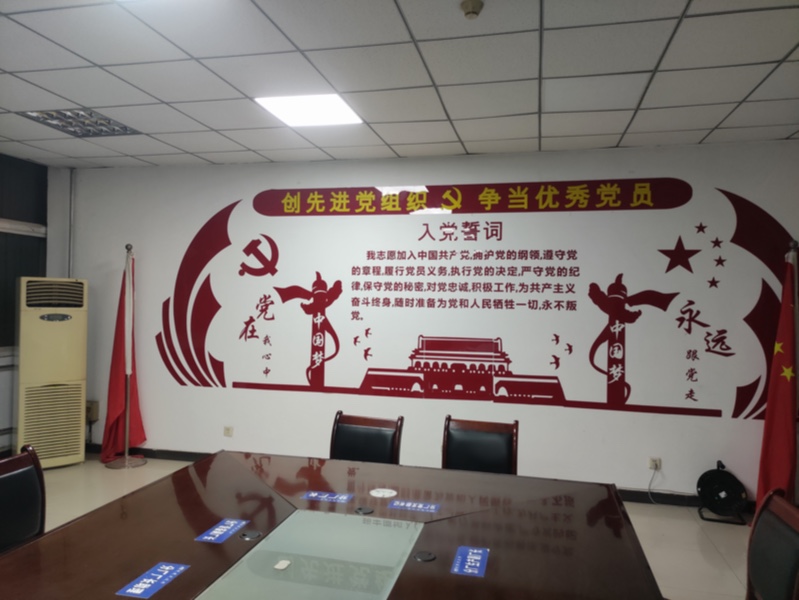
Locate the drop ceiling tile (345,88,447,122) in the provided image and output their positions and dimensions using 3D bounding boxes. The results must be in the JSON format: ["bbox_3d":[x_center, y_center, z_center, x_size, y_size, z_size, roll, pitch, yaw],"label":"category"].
[{"bbox_3d":[-0.008,-1.268,3.740,0.594,0.020,0.594,1,0,13],"label":"drop ceiling tile"}]

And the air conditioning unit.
[{"bbox_3d":[-3.239,0.661,5.365,0.531,1.708,0.310,1,0,-40],"label":"air conditioning unit"}]

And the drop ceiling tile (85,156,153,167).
[{"bbox_3d":[-2.674,-1.321,5.494,0.594,0.020,0.382,1,0,13],"label":"drop ceiling tile"}]

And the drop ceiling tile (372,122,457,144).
[{"bbox_3d":[0.131,-1.265,4.324,0.594,0.020,0.594,1,0,13],"label":"drop ceiling tile"}]

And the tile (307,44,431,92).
[{"bbox_3d":[-0.143,-1.270,3.160,0.595,0.020,0.595,1,0,13],"label":"tile"}]

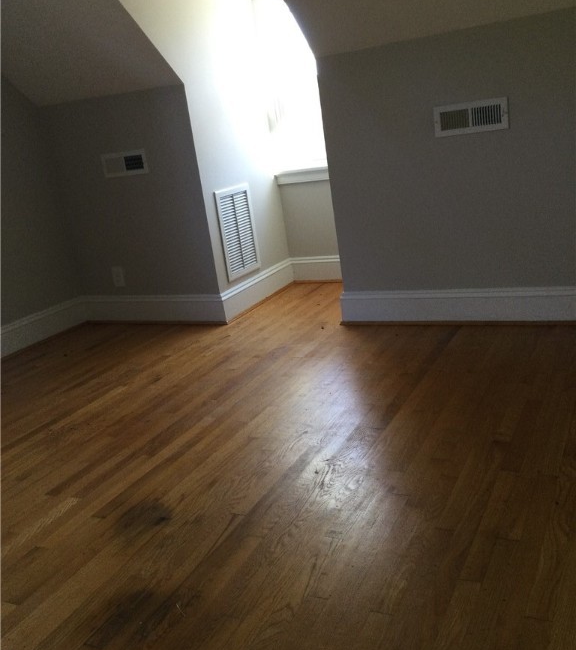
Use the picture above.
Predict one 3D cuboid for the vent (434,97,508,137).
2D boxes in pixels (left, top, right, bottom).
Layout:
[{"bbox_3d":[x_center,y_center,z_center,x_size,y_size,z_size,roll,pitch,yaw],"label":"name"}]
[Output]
[{"bbox_3d":[0.879,-0.993,3.302,0.348,0.144,0.020,0,18,27],"label":"vent"}]

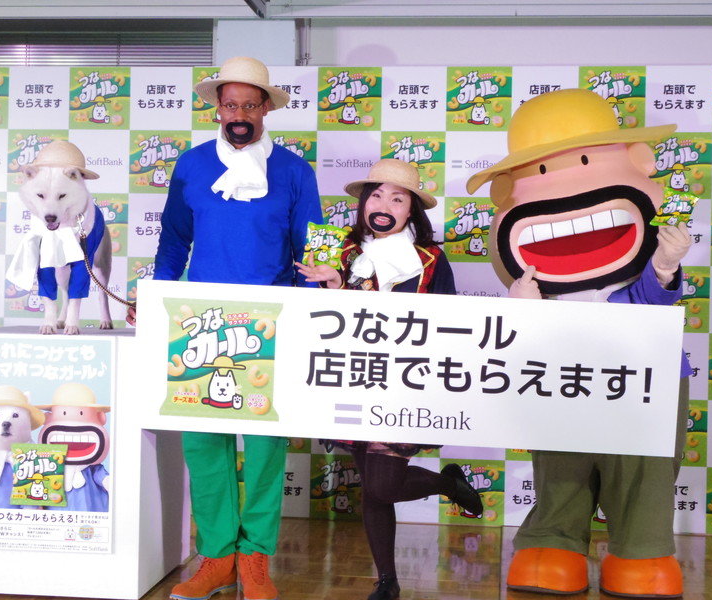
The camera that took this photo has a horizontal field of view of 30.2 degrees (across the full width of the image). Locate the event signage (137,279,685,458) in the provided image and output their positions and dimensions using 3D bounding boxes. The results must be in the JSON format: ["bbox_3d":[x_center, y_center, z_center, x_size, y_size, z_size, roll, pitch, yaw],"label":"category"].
[{"bbox_3d":[0.163,0.226,4.350,1.800,0.500,0.020,3,4,3],"label":"event signage"}]

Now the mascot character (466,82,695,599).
[{"bbox_3d":[0.799,0.135,4.864,0.800,1.830,0.720,1,0,5],"label":"mascot character"}]

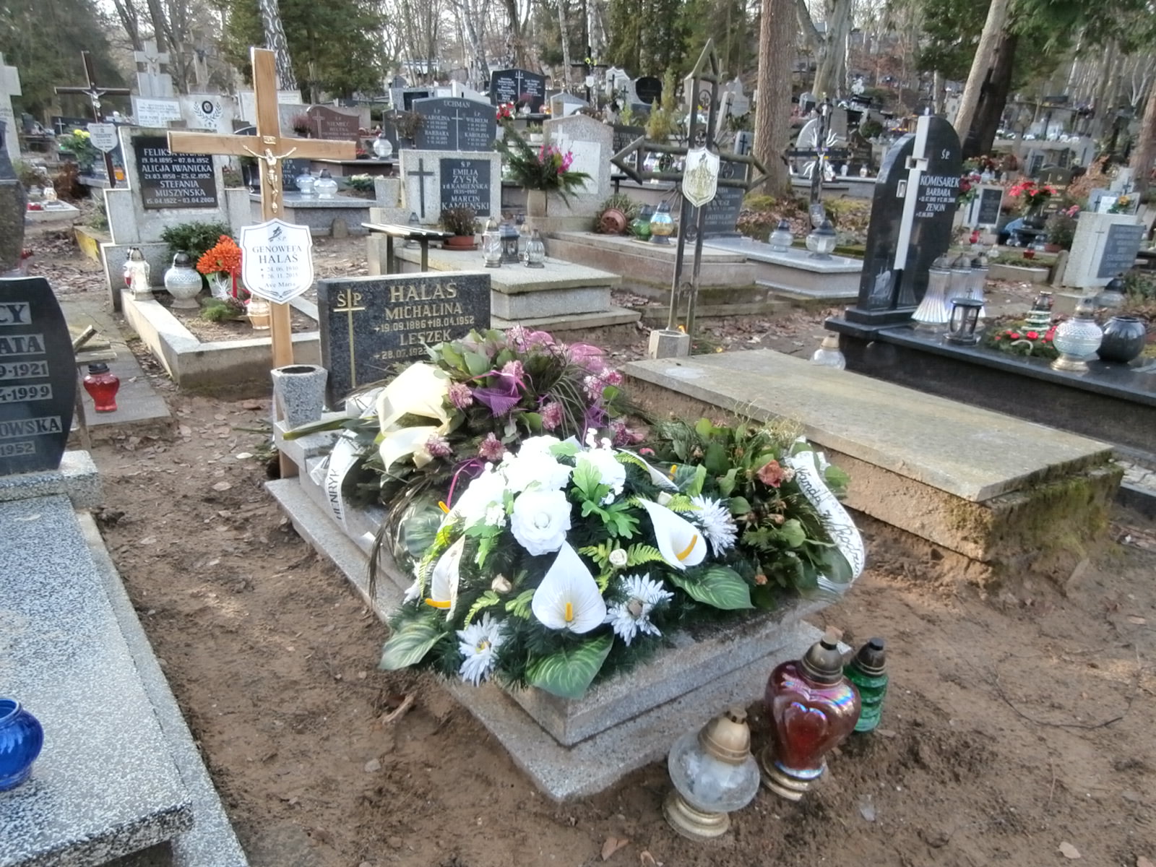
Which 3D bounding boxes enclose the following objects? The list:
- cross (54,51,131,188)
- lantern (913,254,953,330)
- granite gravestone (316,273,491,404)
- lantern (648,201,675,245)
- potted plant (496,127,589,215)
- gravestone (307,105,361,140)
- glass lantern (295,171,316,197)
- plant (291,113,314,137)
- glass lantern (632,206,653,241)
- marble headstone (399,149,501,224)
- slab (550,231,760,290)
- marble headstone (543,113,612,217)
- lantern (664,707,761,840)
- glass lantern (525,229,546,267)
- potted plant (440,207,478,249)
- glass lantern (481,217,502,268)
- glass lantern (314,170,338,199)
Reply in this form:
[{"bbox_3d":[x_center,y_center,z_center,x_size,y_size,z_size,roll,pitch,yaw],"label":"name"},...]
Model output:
[{"bbox_3d":[-3.782,-2.285,6.414,0.520,1.400,0.060,-13,26,-30],"label":"cross"},{"bbox_3d":[1.862,-0.742,4.167,0.195,0.365,0.195,-10,22,-33],"label":"lantern"},{"bbox_3d":[-0.699,-0.399,3.344,0.724,0.506,0.090,-12,24,-36],"label":"granite gravestone"},{"bbox_3d":[0.612,-1.536,5.850,0.171,0.281,0.171,2,21,-1],"label":"lantern"},{"bbox_3d":[-0.286,-2.146,6.603,0.750,0.740,0.550,-10,22,-33],"label":"potted plant"},{"bbox_3d":[-3.006,-3.759,9.900,0.582,0.525,0.120,-11,25,-30],"label":"gravestone"},{"bbox_3d":[-3.081,-2.821,9.028,0.220,0.270,0.220,-4,20,-18],"label":"glass lantern"},{"bbox_3d":[-3.332,-3.727,9.700,0.237,0.267,0.237,-11,25,-30],"label":"plant"},{"bbox_3d":[0.618,-1.967,7.441,0.190,0.280,0.190,4,19,4],"label":"glass lantern"},{"bbox_3d":[-0.842,-1.652,5.350,0.681,0.459,0.120,-13,26,-33],"label":"marble headstone"},{"bbox_3d":[0.528,-1.406,6.339,0.820,0.225,1.700,-10,22,-33],"label":"slab"},{"bbox_3d":[-0.005,-2.036,6.100,0.511,0.725,0.140,-13,26,-33],"label":"marble headstone"},{"bbox_3d":[0.273,0.665,1.608,0.175,0.265,0.175,19,19,16],"label":"lantern"},{"bbox_3d":[-0.280,-1.255,5.404,0.145,0.235,0.145,2,19,-1],"label":"glass lantern"},{"bbox_3d":[-0.929,-1.621,6.267,0.280,0.320,0.280,2,19,-1],"label":"potted plant"},{"bbox_3d":[-0.559,-1.261,5.266,0.140,0.310,0.140,2,19,-1],"label":"glass lantern"},{"bbox_3d":[-2.577,-2.553,8.189,0.235,0.265,0.235,-10,22,-33],"label":"glass lantern"}]

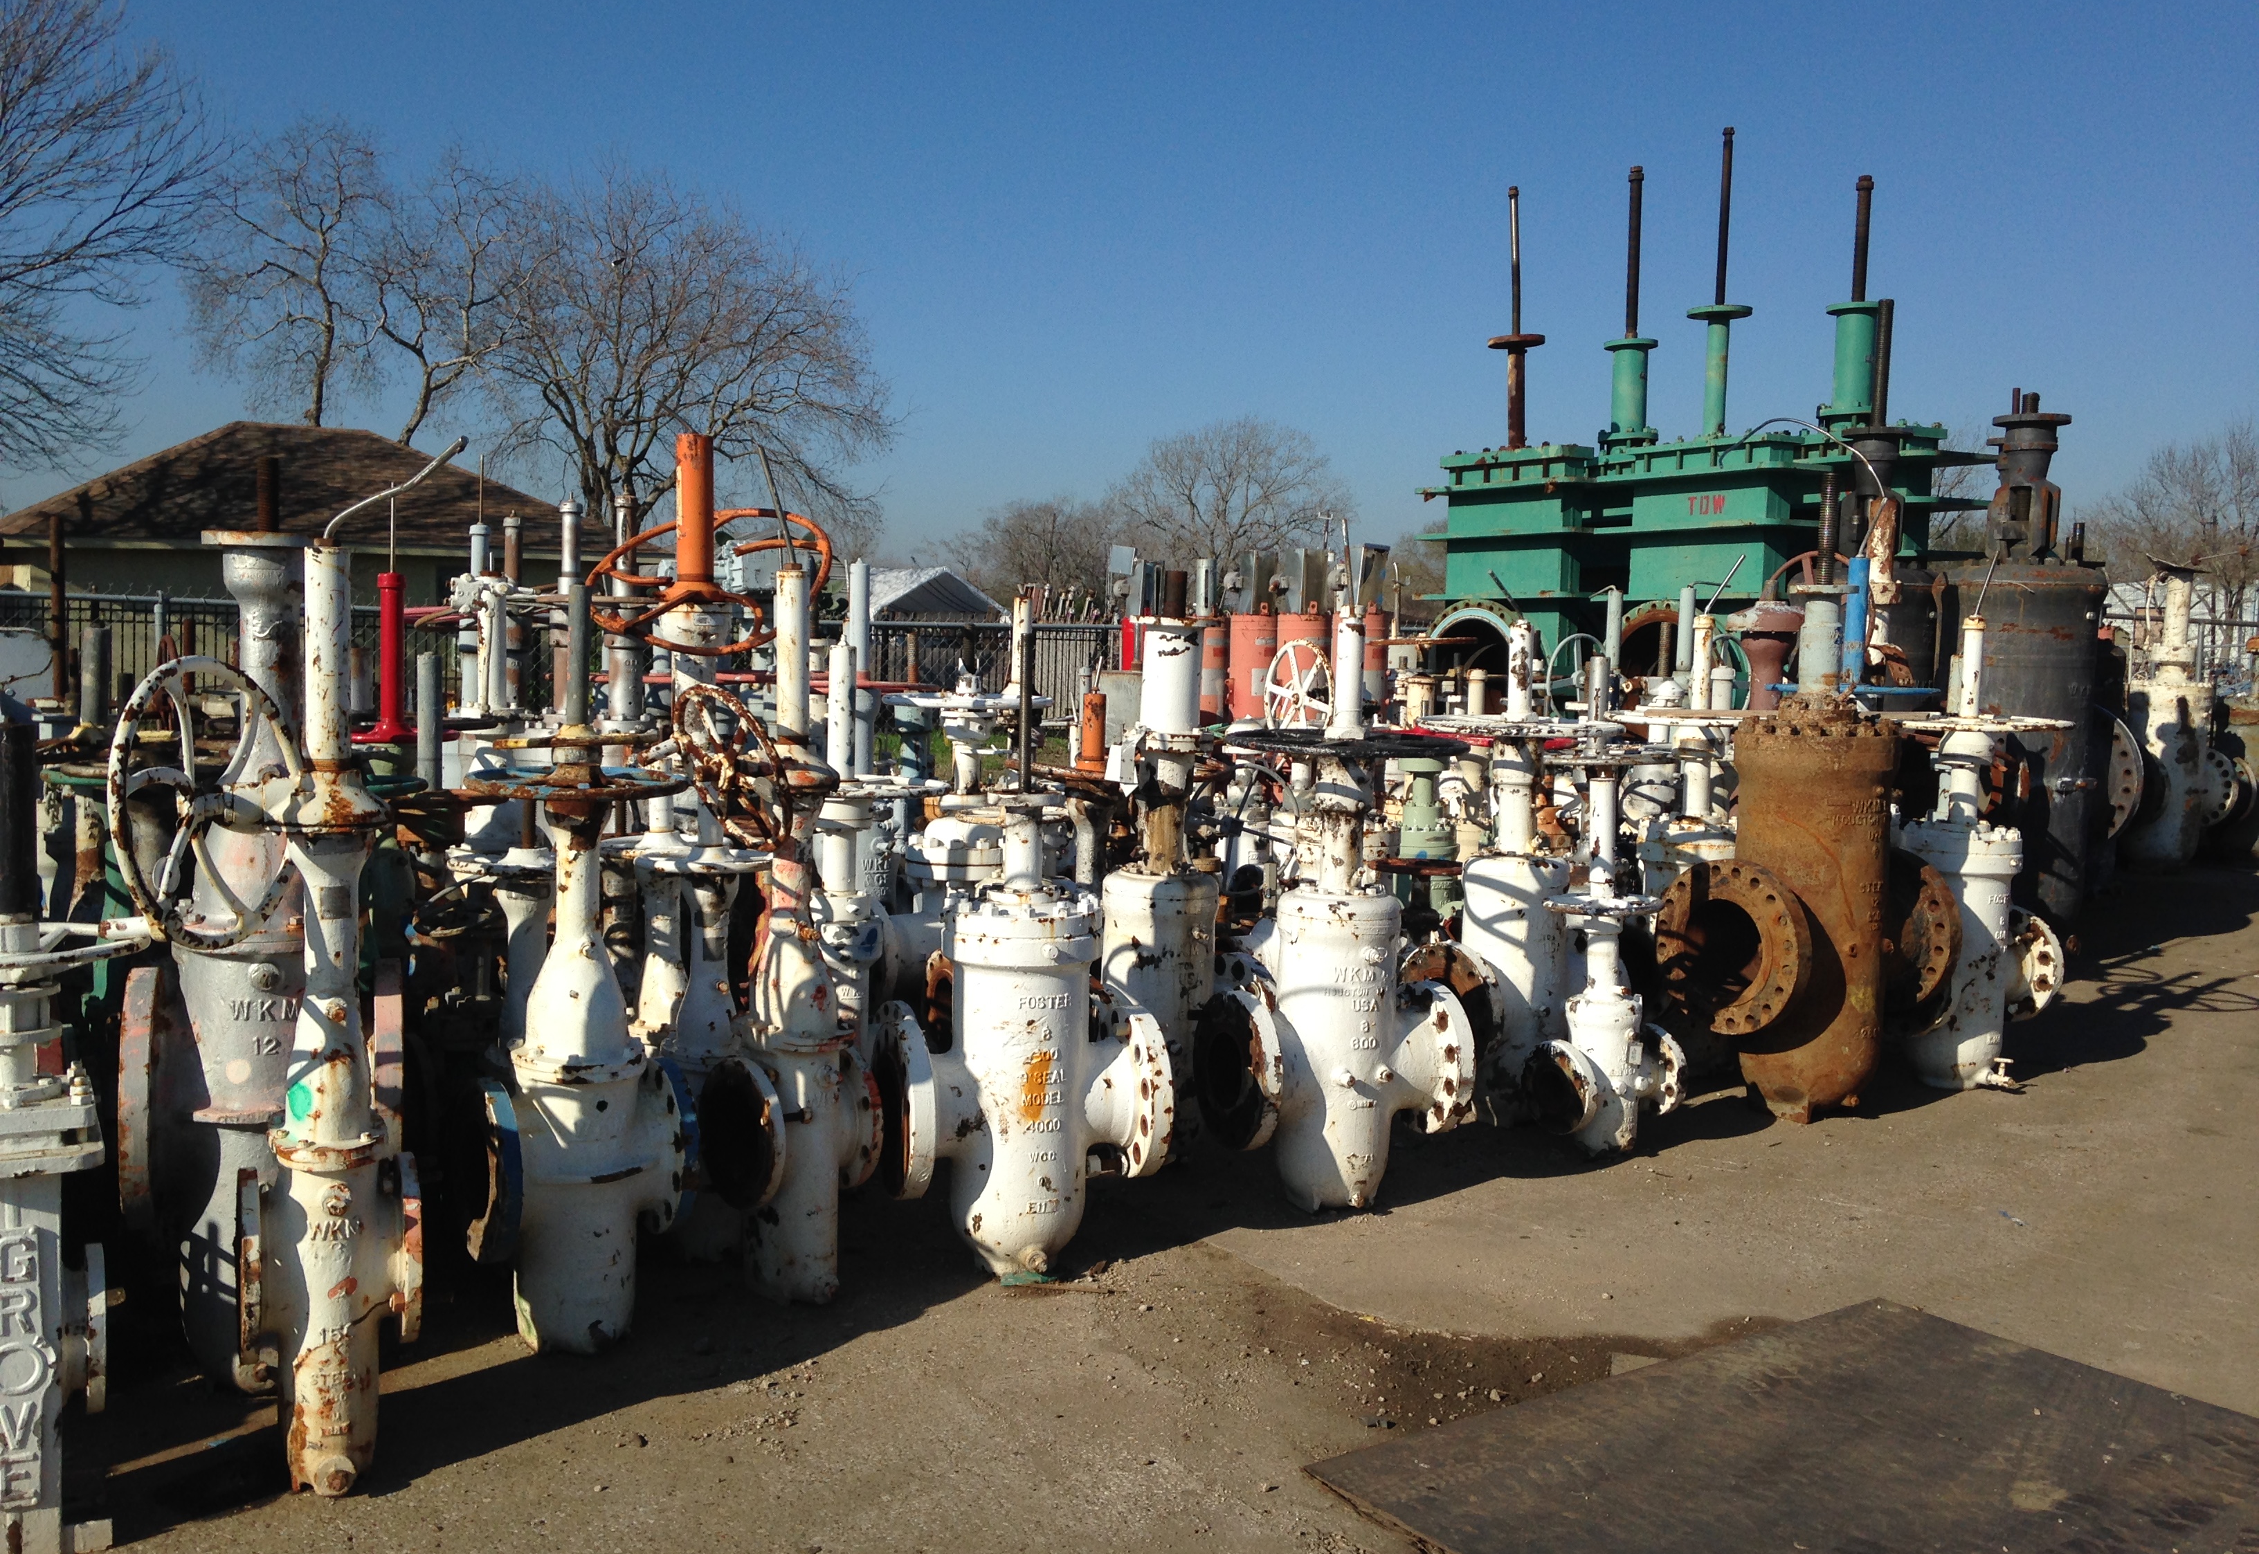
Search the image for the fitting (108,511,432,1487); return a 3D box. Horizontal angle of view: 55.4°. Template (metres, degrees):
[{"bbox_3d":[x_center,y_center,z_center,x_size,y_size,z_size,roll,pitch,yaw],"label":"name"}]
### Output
[{"bbox_3d":[-1.447,0.390,3.714,0.480,1.700,0.530,4,6,25],"label":"fitting"}]

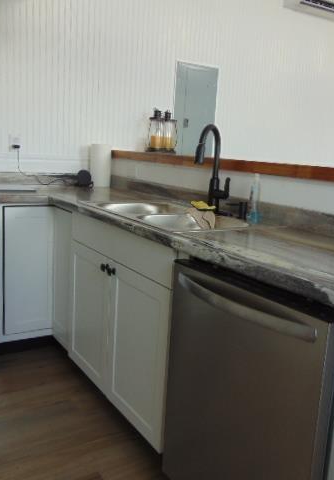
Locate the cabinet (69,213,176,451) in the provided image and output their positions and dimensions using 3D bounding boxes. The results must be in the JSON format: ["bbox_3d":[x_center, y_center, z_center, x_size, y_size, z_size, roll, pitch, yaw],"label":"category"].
[{"bbox_3d":[0.005,0.315,2.151,0.600,0.780,0.920,-3,12,-33],"label":"cabinet"}]

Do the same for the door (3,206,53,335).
[{"bbox_3d":[-0.748,0.160,2.495,0.262,0.695,0.022,-3,12,-32],"label":"door"}]

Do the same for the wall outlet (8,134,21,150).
[{"bbox_3d":[-0.965,-0.617,2.944,0.074,0.114,0.015,-3,12,-33],"label":"wall outlet"}]

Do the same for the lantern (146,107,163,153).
[{"bbox_3d":[-0.066,-0.684,2.901,0.095,0.270,0.095,-3,12,-33],"label":"lantern"}]

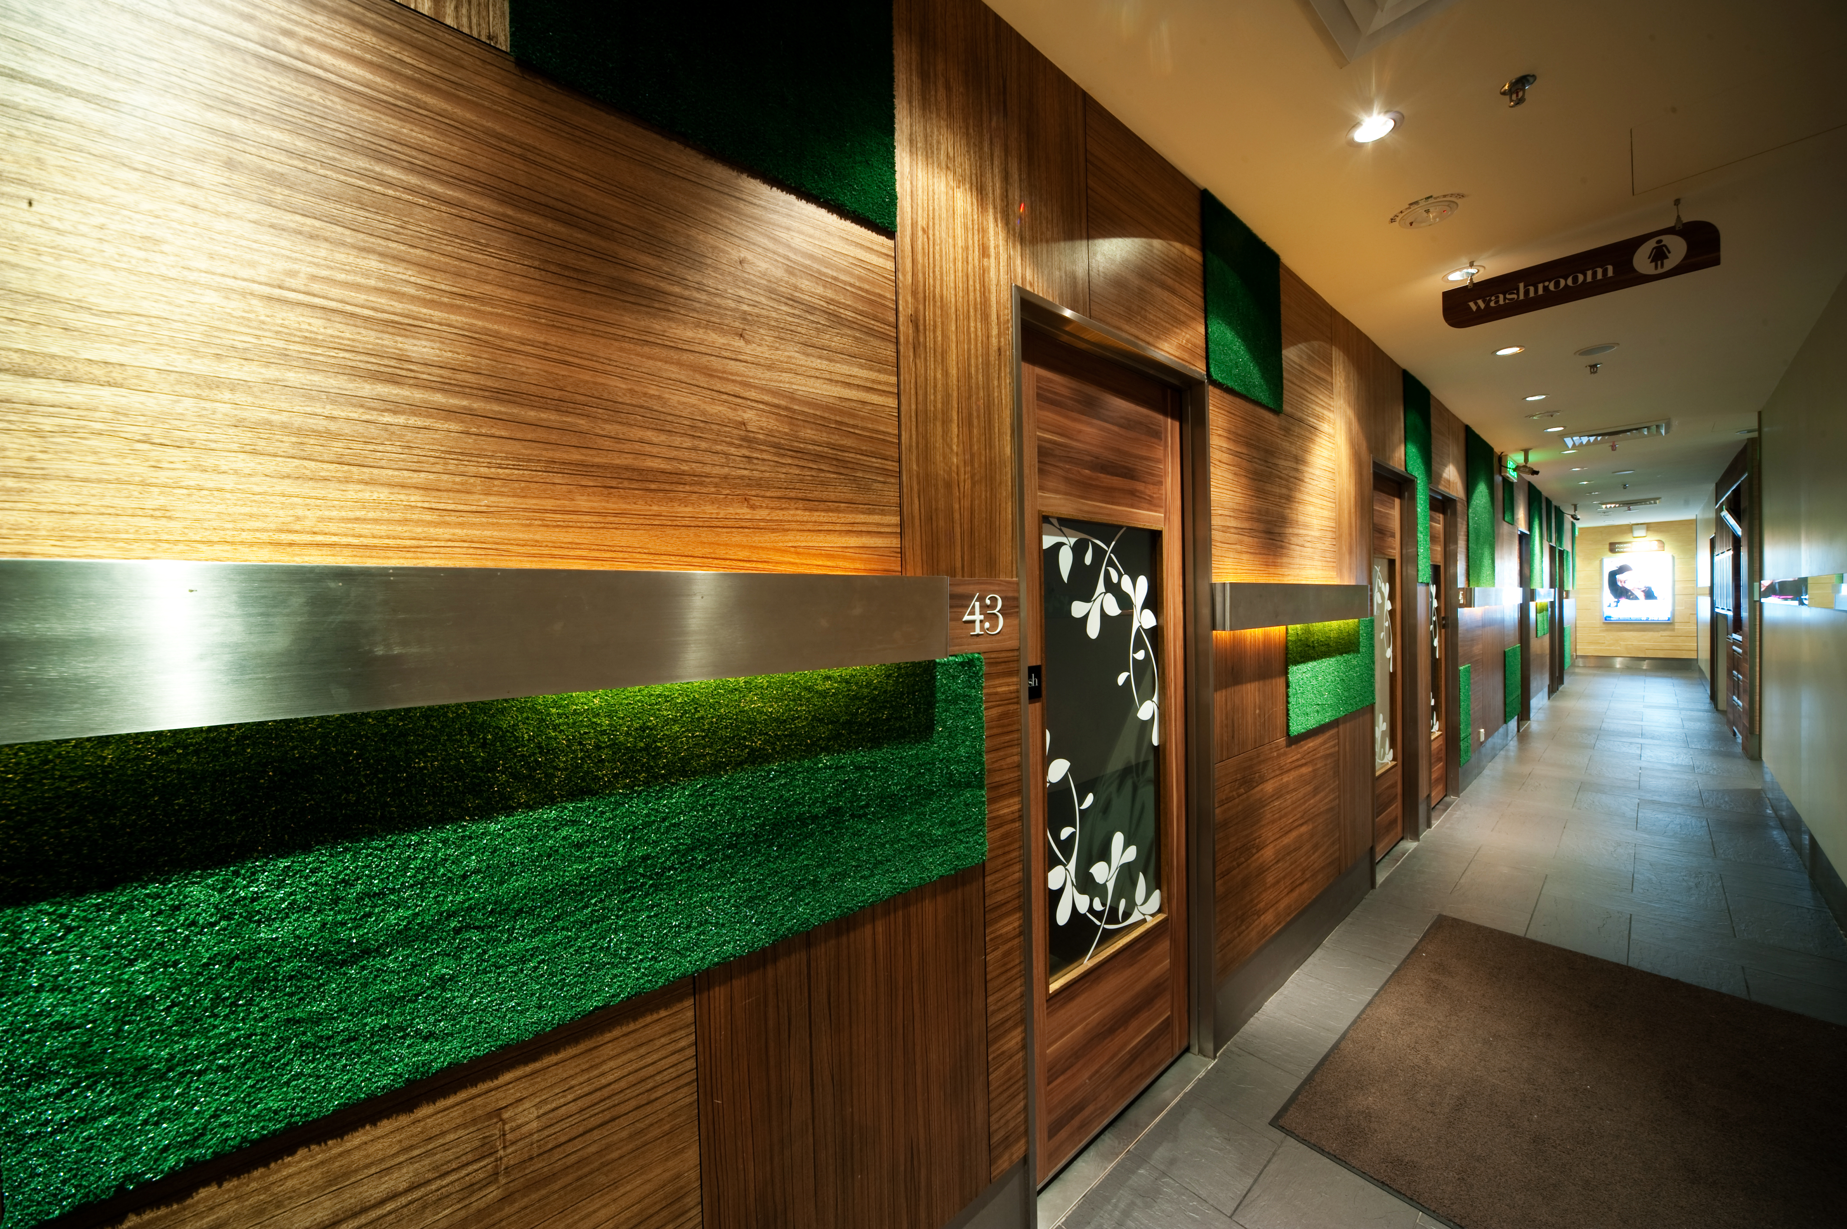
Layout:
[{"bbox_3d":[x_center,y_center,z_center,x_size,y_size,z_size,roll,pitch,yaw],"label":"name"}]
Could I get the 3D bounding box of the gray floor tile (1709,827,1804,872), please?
[{"bbox_3d":[4.701,1.345,3.480,0.617,0.015,0.294,-2,1,-40],"label":"gray floor tile"}]

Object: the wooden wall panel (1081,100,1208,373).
[{"bbox_3d":[0.666,-1.058,1.794,0.632,0.590,0.022,-2,1,-40],"label":"wooden wall panel"}]

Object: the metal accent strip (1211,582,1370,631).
[{"bbox_3d":[1.526,-0.042,2.455,1.495,0.151,0.050,-2,1,-40],"label":"metal accent strip"}]

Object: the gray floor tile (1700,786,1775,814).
[{"bbox_3d":[5.659,1.313,4.286,0.624,0.010,0.293,-2,1,-40],"label":"gray floor tile"}]

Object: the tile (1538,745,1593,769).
[{"bbox_3d":[5.774,1.302,5.540,0.617,0.015,0.294,-2,1,-40],"label":"tile"}]

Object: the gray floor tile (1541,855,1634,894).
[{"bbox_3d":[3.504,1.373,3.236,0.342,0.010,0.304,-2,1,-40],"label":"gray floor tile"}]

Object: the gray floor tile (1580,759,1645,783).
[{"bbox_3d":[5.721,1.301,5.103,0.616,0.010,0.296,-2,1,-40],"label":"gray floor tile"}]

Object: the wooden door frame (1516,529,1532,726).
[{"bbox_3d":[6.637,0.175,6.886,0.956,2.176,0.147,-2,1,-40],"label":"wooden door frame"}]

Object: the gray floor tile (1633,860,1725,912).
[{"bbox_3d":[3.814,1.367,3.120,0.647,0.015,0.294,-2,1,-40],"label":"gray floor tile"}]

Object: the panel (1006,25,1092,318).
[{"bbox_3d":[0.309,-1.045,1.495,0.288,0.585,0.022,-2,1,-40],"label":"panel"}]

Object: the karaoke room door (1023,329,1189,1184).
[{"bbox_3d":[0.519,0.359,1.774,0.832,2.161,0.050,-2,1,-40],"label":"karaoke room door"}]

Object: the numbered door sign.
[{"bbox_3d":[0.131,0.003,1.303,0.120,0.092,0.012,-2,1,-40],"label":"numbered door sign"}]

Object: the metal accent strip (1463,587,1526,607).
[{"bbox_3d":[5.242,-0.162,5.599,2.741,0.151,0.050,-2,1,-40],"label":"metal accent strip"}]

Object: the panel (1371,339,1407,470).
[{"bbox_3d":[2.520,-1.101,3.346,0.648,0.588,0.020,-2,1,-40],"label":"panel"}]

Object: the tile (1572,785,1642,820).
[{"bbox_3d":[4.788,1.335,4.325,0.603,0.015,0.292,-2,1,-40],"label":"tile"}]

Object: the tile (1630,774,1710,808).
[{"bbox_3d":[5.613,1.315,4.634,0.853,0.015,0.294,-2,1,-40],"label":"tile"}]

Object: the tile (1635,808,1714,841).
[{"bbox_3d":[4.748,1.338,3.898,0.616,0.010,0.293,-2,1,-40],"label":"tile"}]

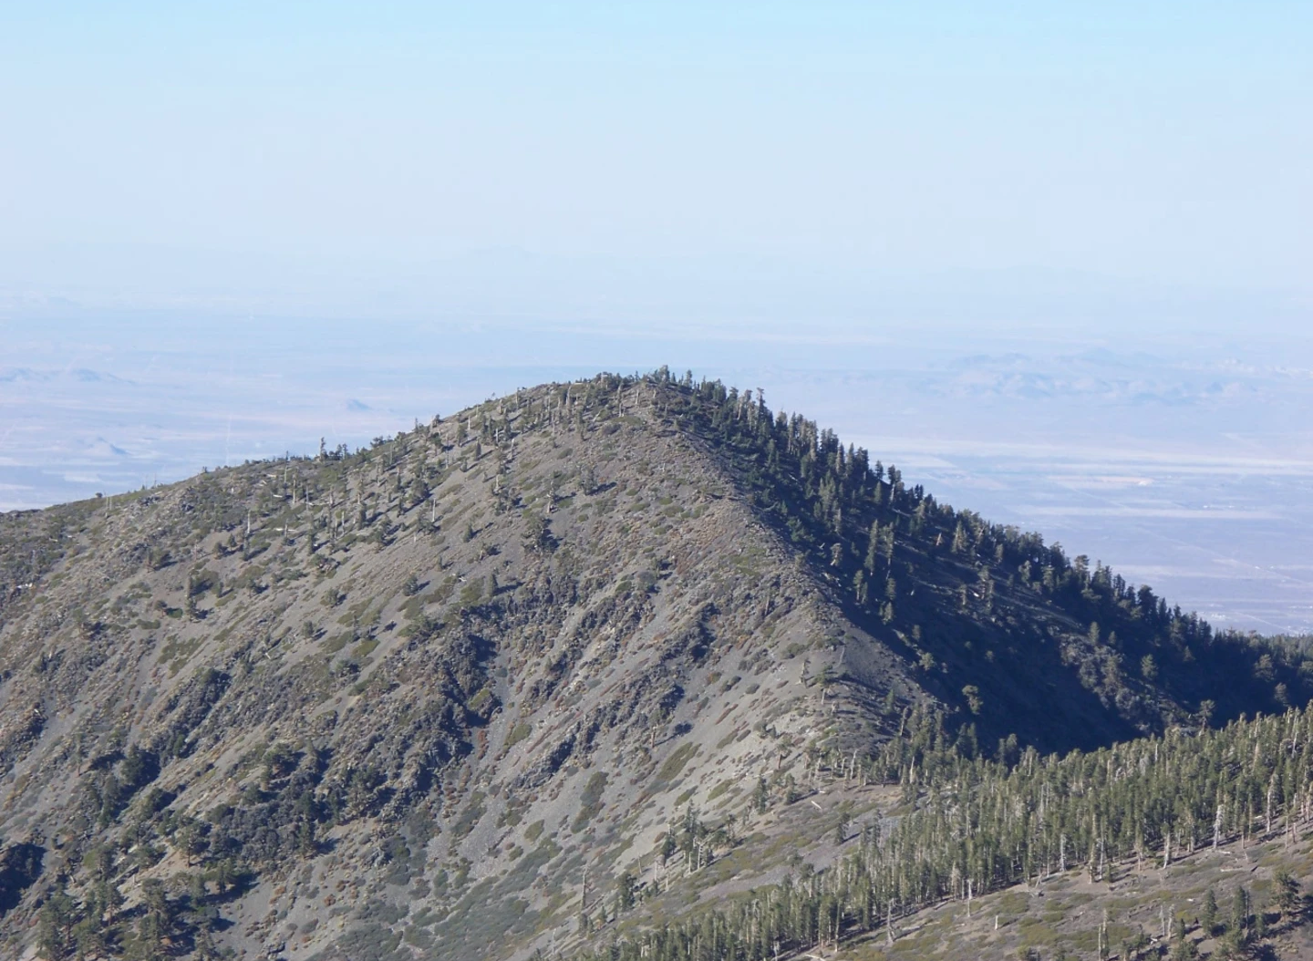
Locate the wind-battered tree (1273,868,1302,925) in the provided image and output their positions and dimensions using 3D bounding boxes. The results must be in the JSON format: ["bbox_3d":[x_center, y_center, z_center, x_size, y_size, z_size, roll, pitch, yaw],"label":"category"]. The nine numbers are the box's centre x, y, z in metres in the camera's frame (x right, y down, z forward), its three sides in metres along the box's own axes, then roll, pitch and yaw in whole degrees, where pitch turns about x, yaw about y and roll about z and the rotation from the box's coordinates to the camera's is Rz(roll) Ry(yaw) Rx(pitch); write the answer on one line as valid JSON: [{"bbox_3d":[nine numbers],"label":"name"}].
[{"bbox_3d":[297.430,195.868,2450.000,13.604,25.618,13.043,0,3,0],"label":"wind-battered tree"}]

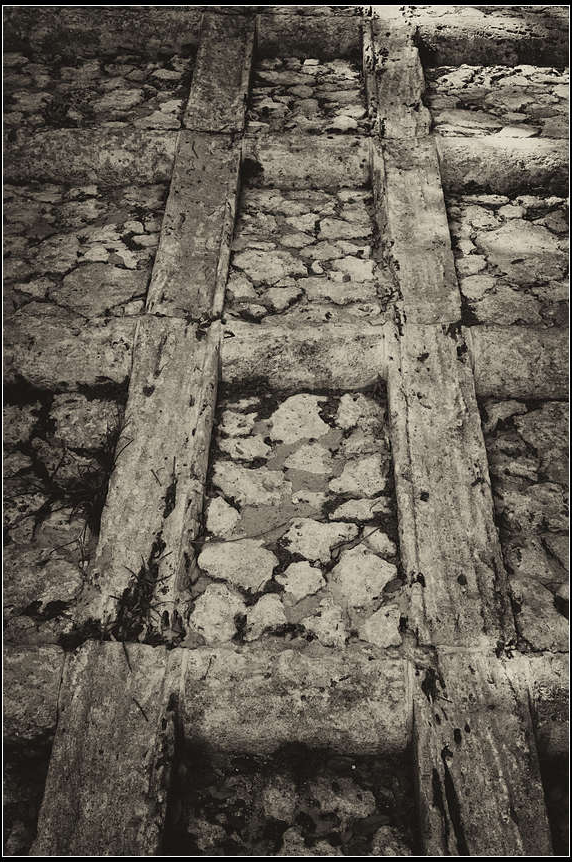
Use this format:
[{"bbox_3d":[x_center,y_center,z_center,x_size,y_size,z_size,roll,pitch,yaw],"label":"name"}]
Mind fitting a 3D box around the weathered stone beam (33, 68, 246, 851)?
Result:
[{"bbox_3d":[-0.280,-0.192,2.245,0.220,0.120,2.962,2,50,-1],"label":"weathered stone beam"}]

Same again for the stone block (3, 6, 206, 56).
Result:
[{"bbox_3d":[-0.808,-1.680,3.548,0.900,0.160,0.170,1,34,1],"label":"stone block"}]

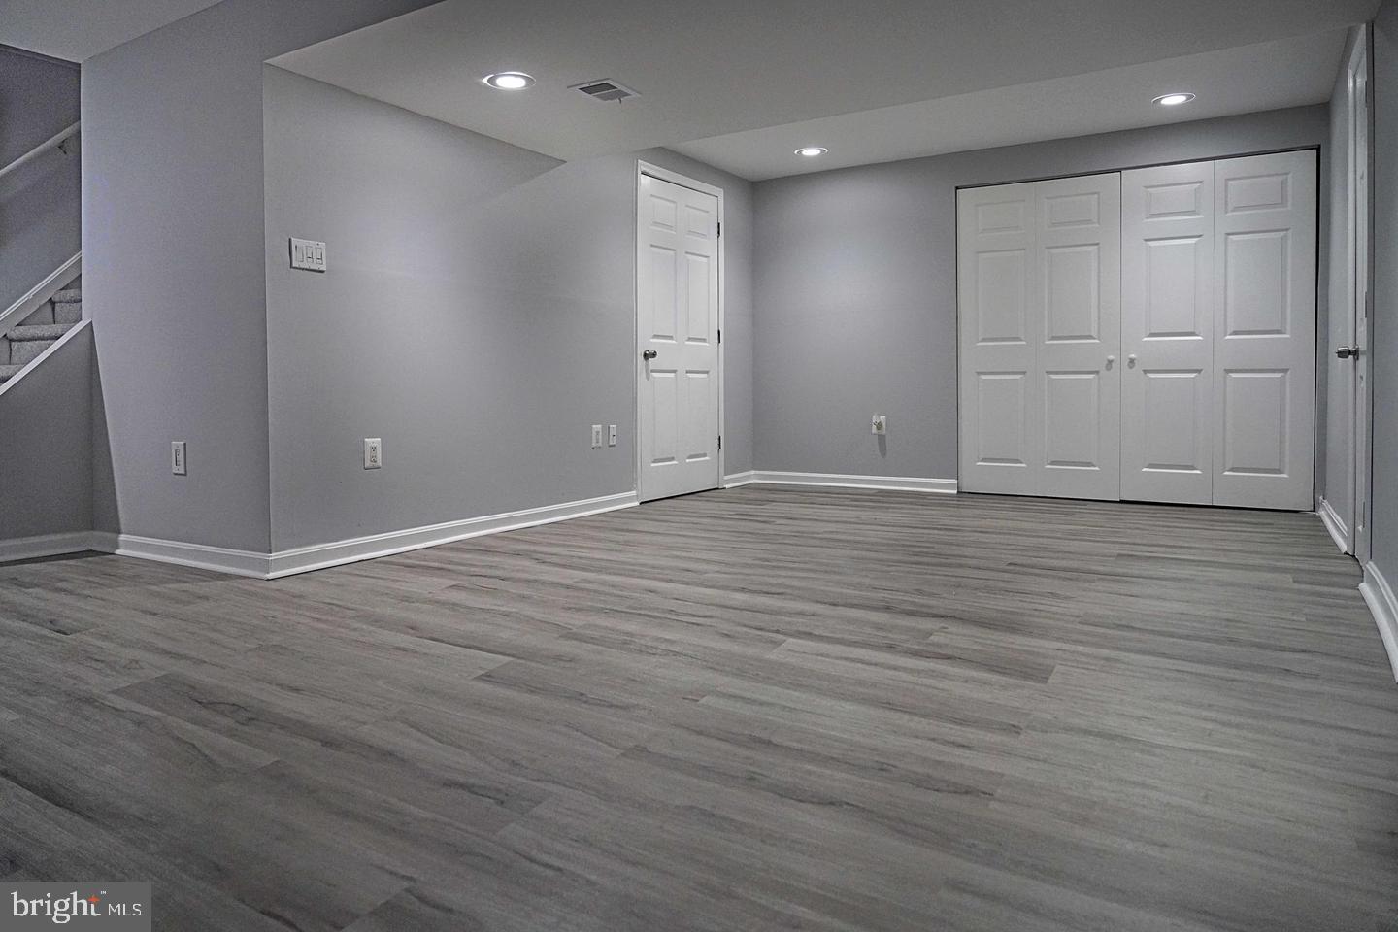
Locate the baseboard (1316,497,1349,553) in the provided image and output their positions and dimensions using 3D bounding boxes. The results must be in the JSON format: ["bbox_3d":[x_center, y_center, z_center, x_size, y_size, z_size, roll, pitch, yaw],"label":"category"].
[{"bbox_3d":[3.022,0.256,4.451,0.025,0.090,1.380,2,5,32],"label":"baseboard"}]

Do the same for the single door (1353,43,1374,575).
[{"bbox_3d":[2.528,-0.597,3.550,0.050,2.000,0.760,2,5,32],"label":"single door"}]

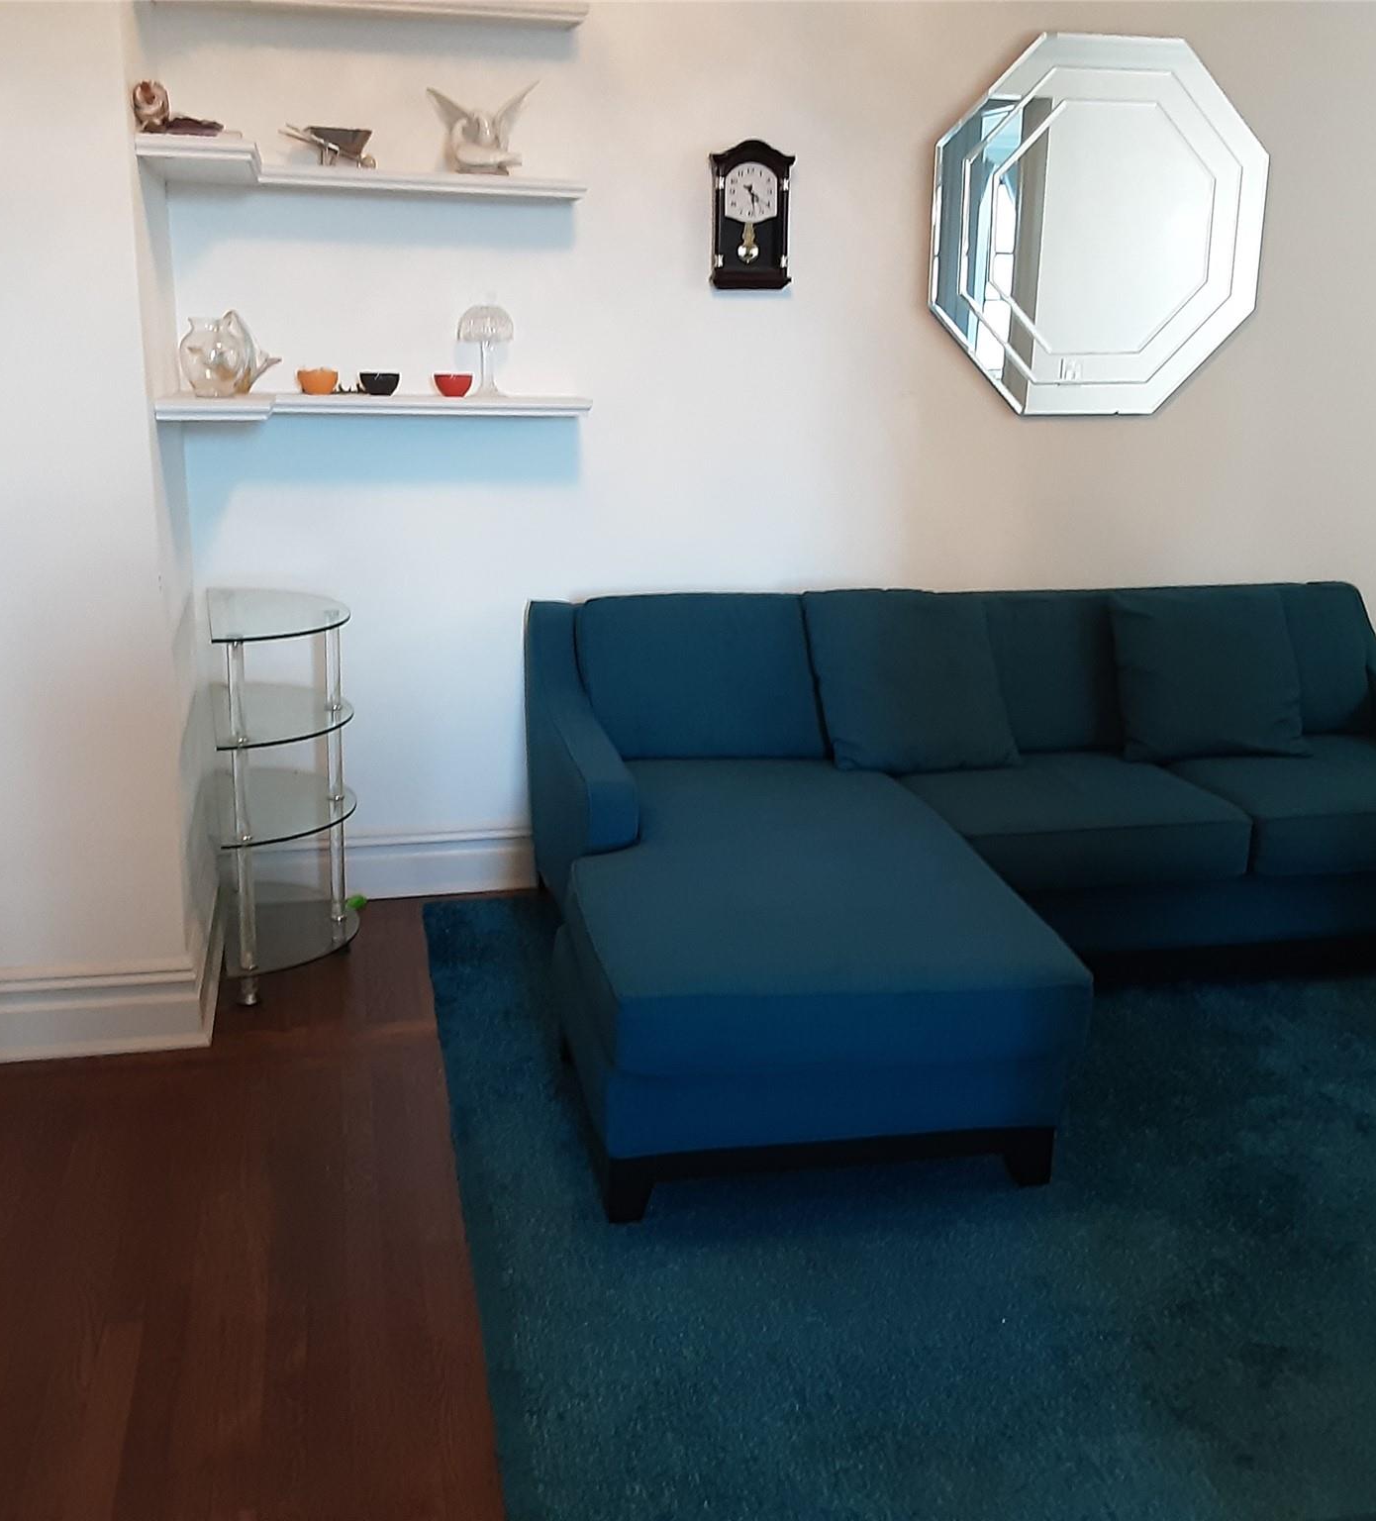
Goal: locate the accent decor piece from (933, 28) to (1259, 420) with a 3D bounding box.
[{"bbox_3d":[1.096,-1.396,4.324,0.945,0.955,0.025,-3,15,-14],"label":"accent decor piece"}]

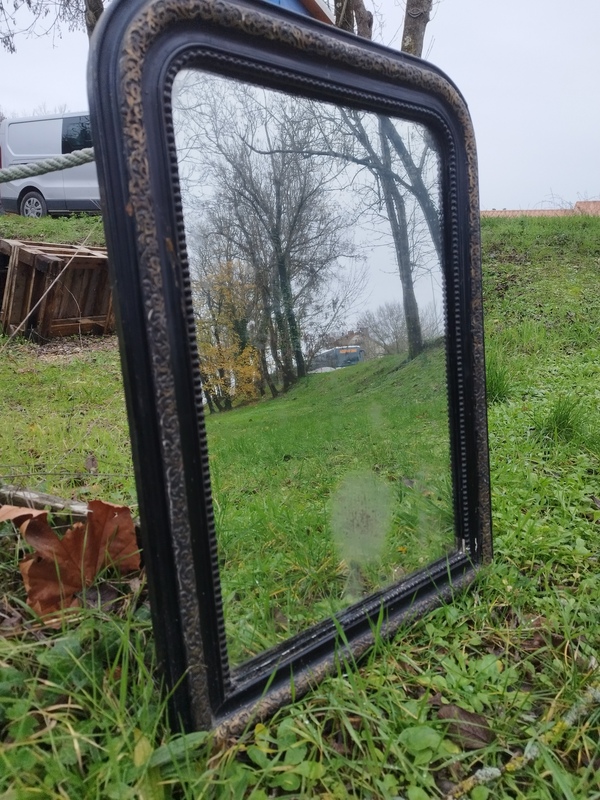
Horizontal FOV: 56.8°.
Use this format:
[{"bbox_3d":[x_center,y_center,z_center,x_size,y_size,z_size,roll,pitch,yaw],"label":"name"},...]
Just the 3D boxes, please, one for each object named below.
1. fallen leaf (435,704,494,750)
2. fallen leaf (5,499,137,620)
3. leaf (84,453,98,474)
[{"bbox_3d":[0.196,0.385,0.650,0.075,0.015,0.052,17,26,34],"label":"fallen leaf"},{"bbox_3d":[-0.346,0.240,0.840,0.195,0.165,0.060,-2,-27,-16],"label":"fallen leaf"},{"bbox_3d":[-0.564,0.172,1.500,0.038,0.016,0.065,6,51,-9],"label":"leaf"}]

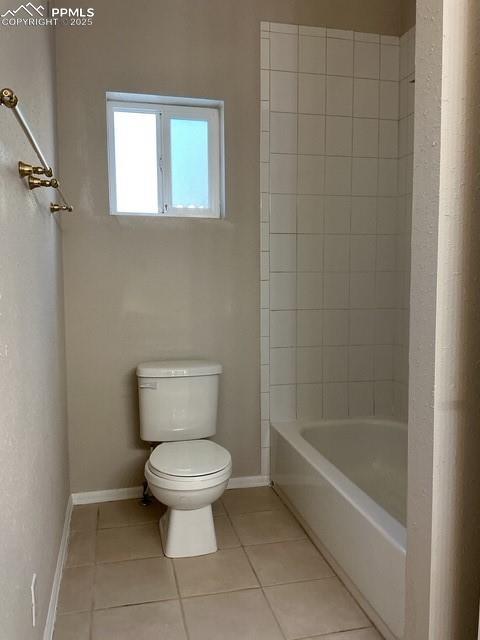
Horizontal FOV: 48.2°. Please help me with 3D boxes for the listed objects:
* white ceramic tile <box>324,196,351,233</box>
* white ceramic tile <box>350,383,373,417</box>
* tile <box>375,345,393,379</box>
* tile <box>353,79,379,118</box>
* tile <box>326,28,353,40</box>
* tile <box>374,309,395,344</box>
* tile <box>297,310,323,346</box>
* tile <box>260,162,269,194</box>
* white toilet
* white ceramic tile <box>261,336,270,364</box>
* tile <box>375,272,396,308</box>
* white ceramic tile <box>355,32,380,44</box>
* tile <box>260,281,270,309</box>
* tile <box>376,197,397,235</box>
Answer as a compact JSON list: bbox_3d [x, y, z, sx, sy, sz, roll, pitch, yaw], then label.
[{"bbox_3d":[0.528,-0.570,2.899,0.151,0.202,0.009,-1,5,-13],"label":"white ceramic tile"},{"bbox_3d":[0.686,0.445,3.049,0.152,0.203,0.010,-2,6,-13],"label":"white ceramic tile"},{"bbox_3d":[0.817,0.240,3.058,0.117,0.203,0.010,-2,6,-13],"label":"tile"},{"bbox_3d":[0.668,-1.177,2.853,0.150,0.201,0.010,-2,6,-13],"label":"tile"},{"bbox_3d":[0.522,-1.493,2.803,0.152,0.049,0.010,-2,6,-13],"label":"tile"},{"bbox_3d":[0.820,0.036,3.047,0.120,0.203,0.010,-1,5,-12],"label":"tile"},{"bbox_3d":[0.380,0.043,2.934,0.152,0.203,0.010,-2,6,-13],"label":"tile"},{"bbox_3d":[0.129,-0.742,2.790,0.050,0.152,0.010,-2,6,-13],"label":"tile"},{"bbox_3d":[-0.233,0.593,2.421,0.430,0.720,0.730,-1,5,-13],"label":"white toilet"},{"bbox_3d":[0.130,0.160,2.850,0.049,0.148,0.010,-2,6,-13],"label":"white ceramic tile"},{"bbox_3d":[0.820,-0.167,3.029,0.120,0.203,0.010,-1,5,-12],"label":"tile"},{"bbox_3d":[0.672,-1.499,2.849,0.151,0.050,0.009,-1,5,-13],"label":"white ceramic tile"},{"bbox_3d":[0.134,-0.135,2.845,0.046,0.150,0.010,-2,6,-14],"label":"tile"},{"bbox_3d":[0.803,-0.573,2.942,0.117,0.201,0.010,-2,6,-13],"label":"tile"}]

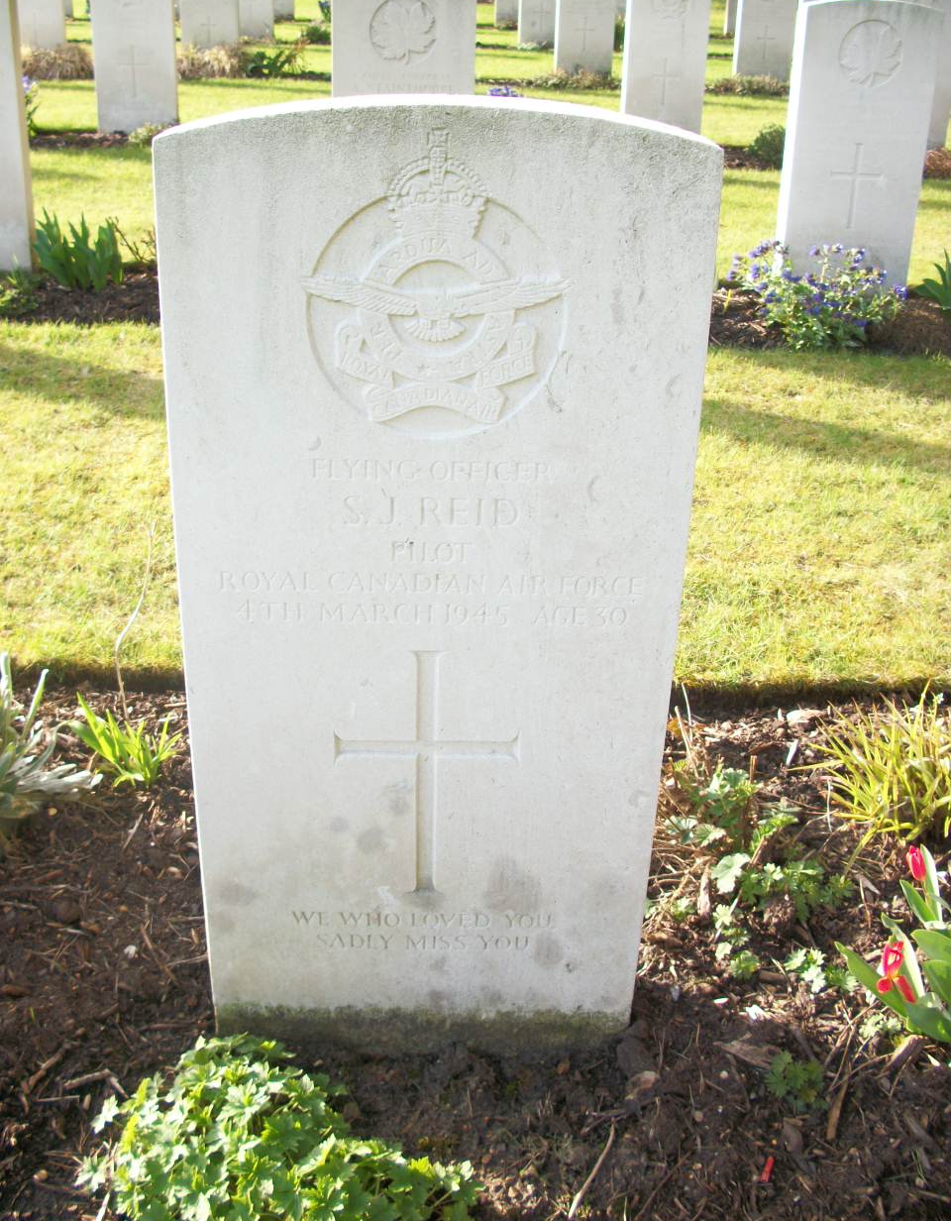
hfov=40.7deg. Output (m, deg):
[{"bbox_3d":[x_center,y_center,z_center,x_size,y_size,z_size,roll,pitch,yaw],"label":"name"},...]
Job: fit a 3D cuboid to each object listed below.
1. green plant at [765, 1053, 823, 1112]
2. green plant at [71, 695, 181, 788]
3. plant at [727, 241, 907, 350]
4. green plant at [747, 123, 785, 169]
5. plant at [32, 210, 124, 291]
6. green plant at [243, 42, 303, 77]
[{"bbox_3d":[0.283,0.410,1.132,0.053,0.036,0.050,1,26,-2],"label":"green plant"},{"bbox_3d":[-0.410,0.148,1.504,0.125,0.105,0.095,1,26,-2],"label":"green plant"},{"bbox_3d":[0.901,-0.857,3.315,0.470,0.235,0.400,1,26,-2],"label":"plant"},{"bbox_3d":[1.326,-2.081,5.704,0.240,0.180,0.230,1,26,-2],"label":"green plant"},{"bbox_3d":[-1.075,-0.977,3.462,0.235,0.200,0.180,1,26,-2],"label":"plant"},{"bbox_3d":[-1.315,-3.576,8.319,0.400,0.210,0.280,1,26,-2],"label":"green plant"}]

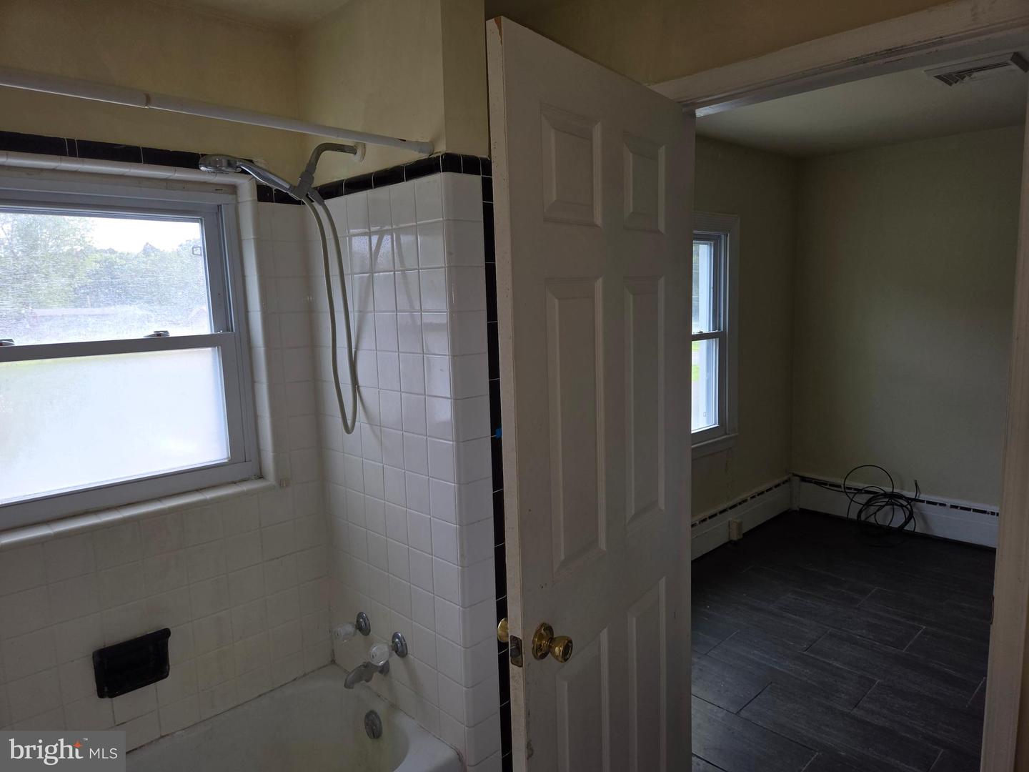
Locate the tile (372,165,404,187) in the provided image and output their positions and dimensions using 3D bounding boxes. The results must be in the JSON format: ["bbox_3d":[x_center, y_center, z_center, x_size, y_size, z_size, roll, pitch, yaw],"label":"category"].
[{"bbox_3d":[-0.329,-0.553,1.817,0.011,0.046,0.149,-9,10,-43],"label":"tile"}]

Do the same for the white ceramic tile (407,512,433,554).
[{"bbox_3d":[-0.255,0.398,1.862,0.009,0.107,0.107,-9,10,-43],"label":"white ceramic tile"}]

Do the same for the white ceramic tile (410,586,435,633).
[{"bbox_3d":[-0.252,0.624,1.921,0.009,0.109,0.109,-9,10,-43],"label":"white ceramic tile"}]

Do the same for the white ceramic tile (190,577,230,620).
[{"bbox_3d":[-0.885,0.613,1.983,0.107,0.107,0.009,-9,10,-43],"label":"white ceramic tile"}]

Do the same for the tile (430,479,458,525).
[{"bbox_3d":[-0.184,0.302,1.795,0.010,0.108,0.108,-9,10,-43],"label":"tile"}]

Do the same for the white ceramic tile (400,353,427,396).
[{"bbox_3d":[-0.272,-0.033,1.838,0.009,0.109,0.109,-9,10,-43],"label":"white ceramic tile"}]

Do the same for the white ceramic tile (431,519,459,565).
[{"bbox_3d":[-0.181,0.411,1.809,0.010,0.108,0.108,-9,10,-43],"label":"white ceramic tile"}]

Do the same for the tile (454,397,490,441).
[{"bbox_3d":[-0.110,0.083,1.762,0.111,0.109,0.018,-9,10,-43],"label":"tile"}]

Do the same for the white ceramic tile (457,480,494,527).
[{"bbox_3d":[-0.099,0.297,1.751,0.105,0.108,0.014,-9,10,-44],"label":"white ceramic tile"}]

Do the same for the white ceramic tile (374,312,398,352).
[{"bbox_3d":[-0.352,-0.151,1.903,0.009,0.108,0.108,-9,10,-43],"label":"white ceramic tile"}]

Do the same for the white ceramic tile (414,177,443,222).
[{"bbox_3d":[-0.209,-0.464,1.702,0.009,0.108,0.108,-9,10,-43],"label":"white ceramic tile"}]

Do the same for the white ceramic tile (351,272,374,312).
[{"bbox_3d":[-0.433,-0.267,1.969,0.009,0.109,0.109,-9,10,-43],"label":"white ceramic tile"}]

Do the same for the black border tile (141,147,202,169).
[{"bbox_3d":[-0.924,-0.614,1.842,0.150,0.045,0.012,-9,10,-44],"label":"black border tile"}]

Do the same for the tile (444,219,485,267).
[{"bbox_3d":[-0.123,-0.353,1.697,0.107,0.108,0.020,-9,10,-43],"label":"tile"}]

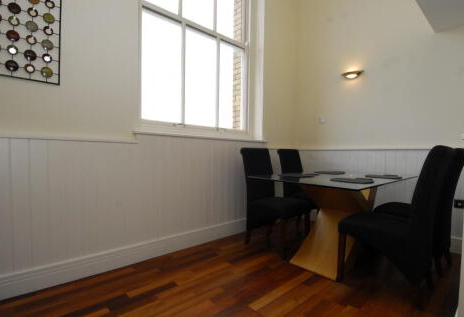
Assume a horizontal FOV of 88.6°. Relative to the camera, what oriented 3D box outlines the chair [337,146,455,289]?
[{"bbox_3d":[1.190,0.444,1.753,0.441,1.027,0.622,0,2,-41],"label":"chair"}]

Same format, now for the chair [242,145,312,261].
[{"bbox_3d":[0.461,0.412,2.534,0.441,1.027,0.622,0,2,-41],"label":"chair"}]

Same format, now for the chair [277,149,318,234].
[{"bbox_3d":[0.953,0.409,2.968,0.441,1.027,0.617,0,2,-41],"label":"chair"}]

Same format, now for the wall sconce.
[{"bbox_3d":[1.551,-1.077,3.110,0.110,0.105,0.275,0,2,-41],"label":"wall sconce"}]

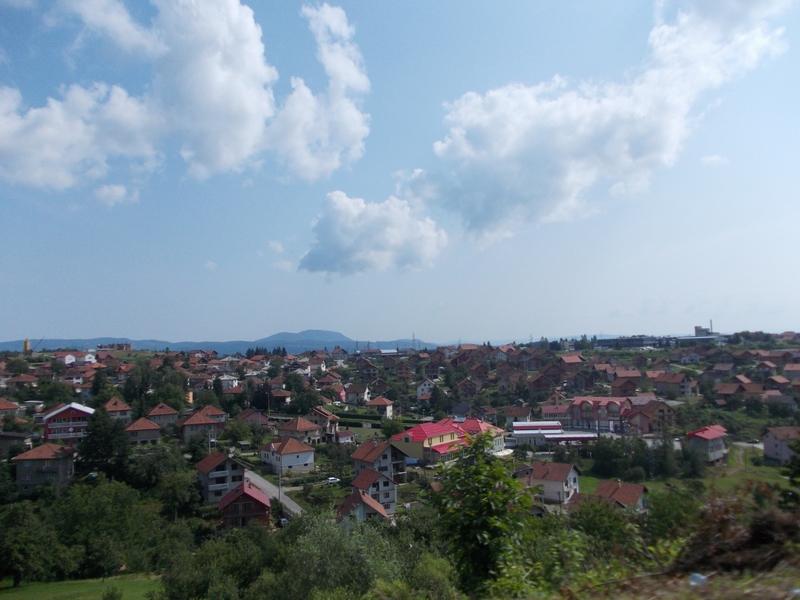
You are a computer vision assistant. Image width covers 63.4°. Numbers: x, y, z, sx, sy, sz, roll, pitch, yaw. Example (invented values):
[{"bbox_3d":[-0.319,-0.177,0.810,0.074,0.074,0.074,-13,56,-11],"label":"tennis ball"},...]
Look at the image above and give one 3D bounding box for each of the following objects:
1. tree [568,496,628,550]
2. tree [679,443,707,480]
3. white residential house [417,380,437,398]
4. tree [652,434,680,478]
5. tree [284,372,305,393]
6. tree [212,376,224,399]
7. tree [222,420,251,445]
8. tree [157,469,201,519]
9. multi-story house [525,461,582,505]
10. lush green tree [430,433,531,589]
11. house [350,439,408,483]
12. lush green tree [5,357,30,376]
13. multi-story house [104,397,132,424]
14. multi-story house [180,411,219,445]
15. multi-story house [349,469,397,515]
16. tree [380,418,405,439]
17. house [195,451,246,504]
[{"bbox_3d":[23.006,25.904,75.000,6.954,6.259,6.606,-1,-4,17],"label":"tree"},{"bbox_3d":[78.200,42.910,173.000,7.200,9.400,7.200,-2,-5,24],"label":"tree"},{"bbox_3d":[13.429,45.294,330.000,10.200,10.200,10.000,0,-4,-3],"label":"white residential house"},{"bbox_3d":[64.623,37.791,157.000,6.600,10.600,6.500,-2,-4,22],"label":"tree"},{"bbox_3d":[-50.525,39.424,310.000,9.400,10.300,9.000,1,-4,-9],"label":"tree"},{"bbox_3d":[-93.960,45.300,335.000,5.800,11.300,5.800,1,-4,-16],"label":"tree"},{"bbox_3d":[-51.291,41.252,203.000,8.784,8.156,8.784,1,-4,-14],"label":"tree"},{"bbox_3d":[-45.121,39.594,132.000,8.800,10.300,8.500,1,-4,-19],"label":"tree"},{"bbox_3d":[39.200,45.710,165.070,10.600,8.400,10.200,-3,-5,38],"label":"multi-story house"},{"bbox_3d":[1.448,3.776,11.500,1.813,2.844,1.813,0,-4,7],"label":"lush green tree"},{"bbox_3d":[-5.580,43.850,174.600,11.300,10.700,10.500,3,-5,-37],"label":"house"},{"bbox_3d":[-198.018,34.556,335.000,13.460,10.613,12.787,2,-4,-31],"label":"lush green tree"},{"bbox_3d":[-107.010,42.580,246.000,8.800,9.900,8.800,3,-5,-32],"label":"multi-story house"},{"bbox_3d":[-60.484,38.371,195.000,9.800,9.500,10.000,2,-4,-25],"label":"multi-story house"},{"bbox_3d":[-6.260,47.450,160.670,8.900,9.900,9.100,2,-5,-28],"label":"multi-story house"},{"bbox_3d":[-2.570,44.080,222.000,7.800,7.200,7.800,0,-4,-1],"label":"tree"},{"bbox_3d":[-38.036,37.526,138.557,9.200,9.000,9.300,2,-5,-32],"label":"house"}]

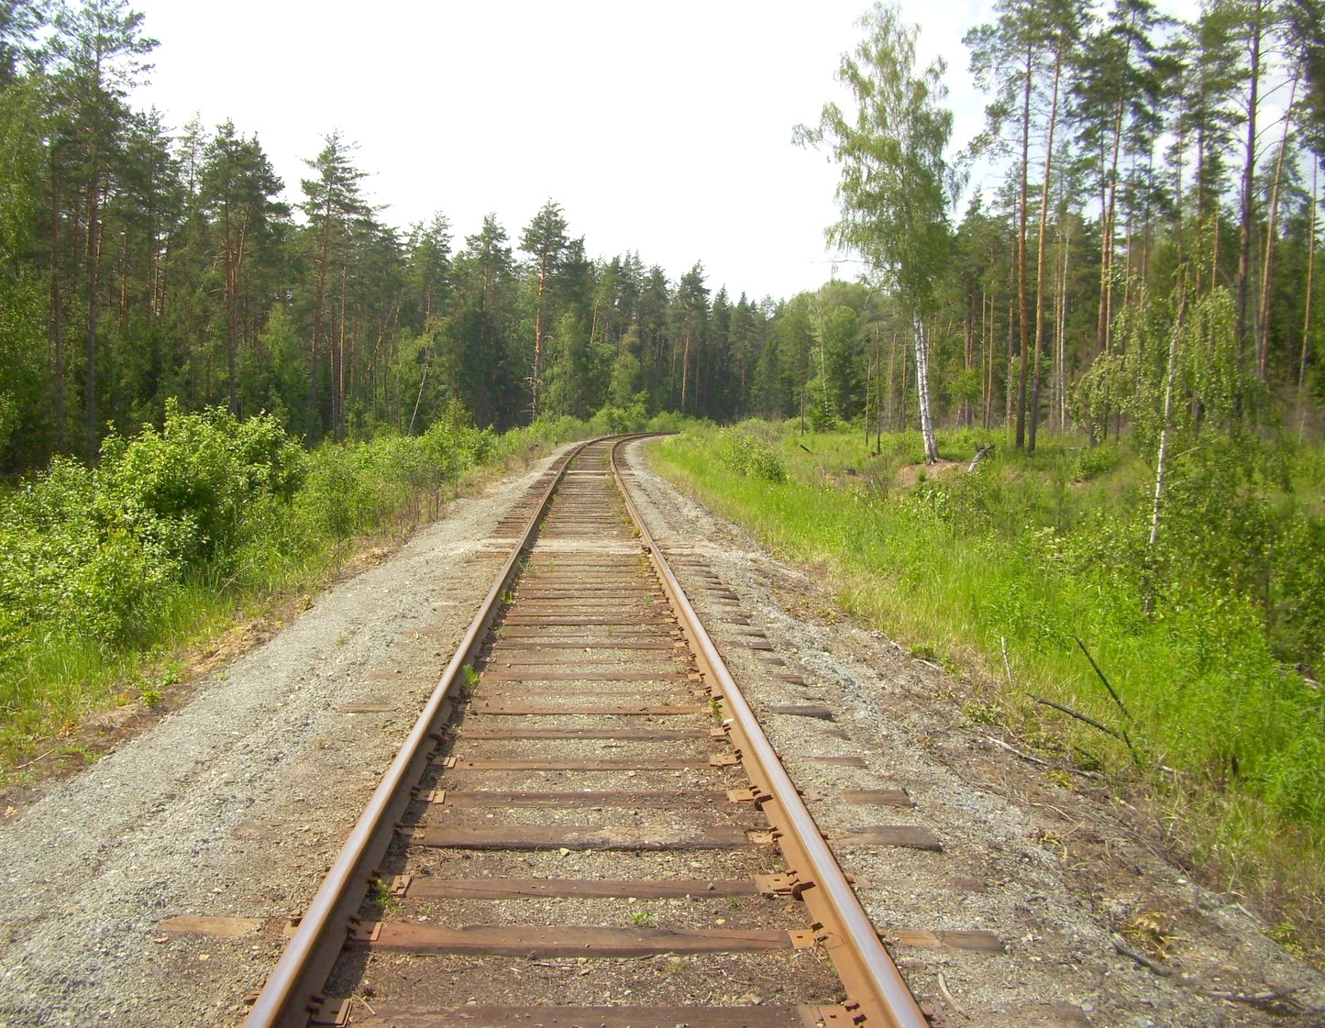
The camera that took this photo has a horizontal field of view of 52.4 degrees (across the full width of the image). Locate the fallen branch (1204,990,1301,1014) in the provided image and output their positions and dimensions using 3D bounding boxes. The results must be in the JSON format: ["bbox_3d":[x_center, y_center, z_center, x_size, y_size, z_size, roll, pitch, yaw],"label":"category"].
[{"bbox_3d":[1.759,1.419,3.955,0.290,0.045,0.120,1,4,-3],"label":"fallen branch"}]

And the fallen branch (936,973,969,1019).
[{"bbox_3d":[0.817,1.357,3.828,0.050,0.025,0.300,1,4,-3],"label":"fallen branch"}]

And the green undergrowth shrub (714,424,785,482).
[{"bbox_3d":[2.153,-1.430,33.000,1.750,1.750,1.600,1,4,-3],"label":"green undergrowth shrub"}]

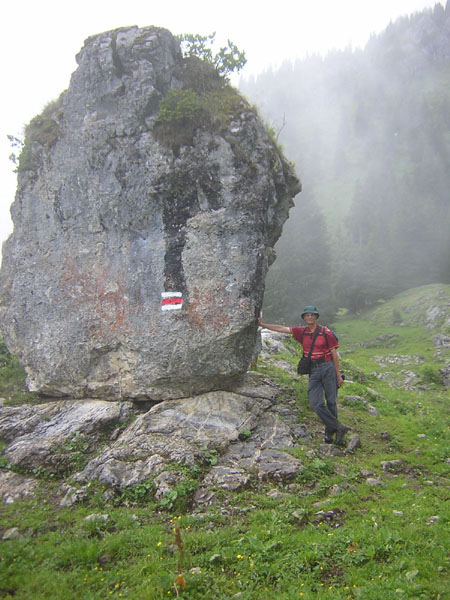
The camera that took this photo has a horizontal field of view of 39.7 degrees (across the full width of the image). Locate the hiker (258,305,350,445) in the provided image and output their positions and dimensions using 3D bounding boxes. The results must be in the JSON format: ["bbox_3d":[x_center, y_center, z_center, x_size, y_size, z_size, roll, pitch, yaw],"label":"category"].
[{"bbox_3d":[1.000,0.950,7.880,1.100,1.750,0.520,-1,-3,19],"label":"hiker"}]

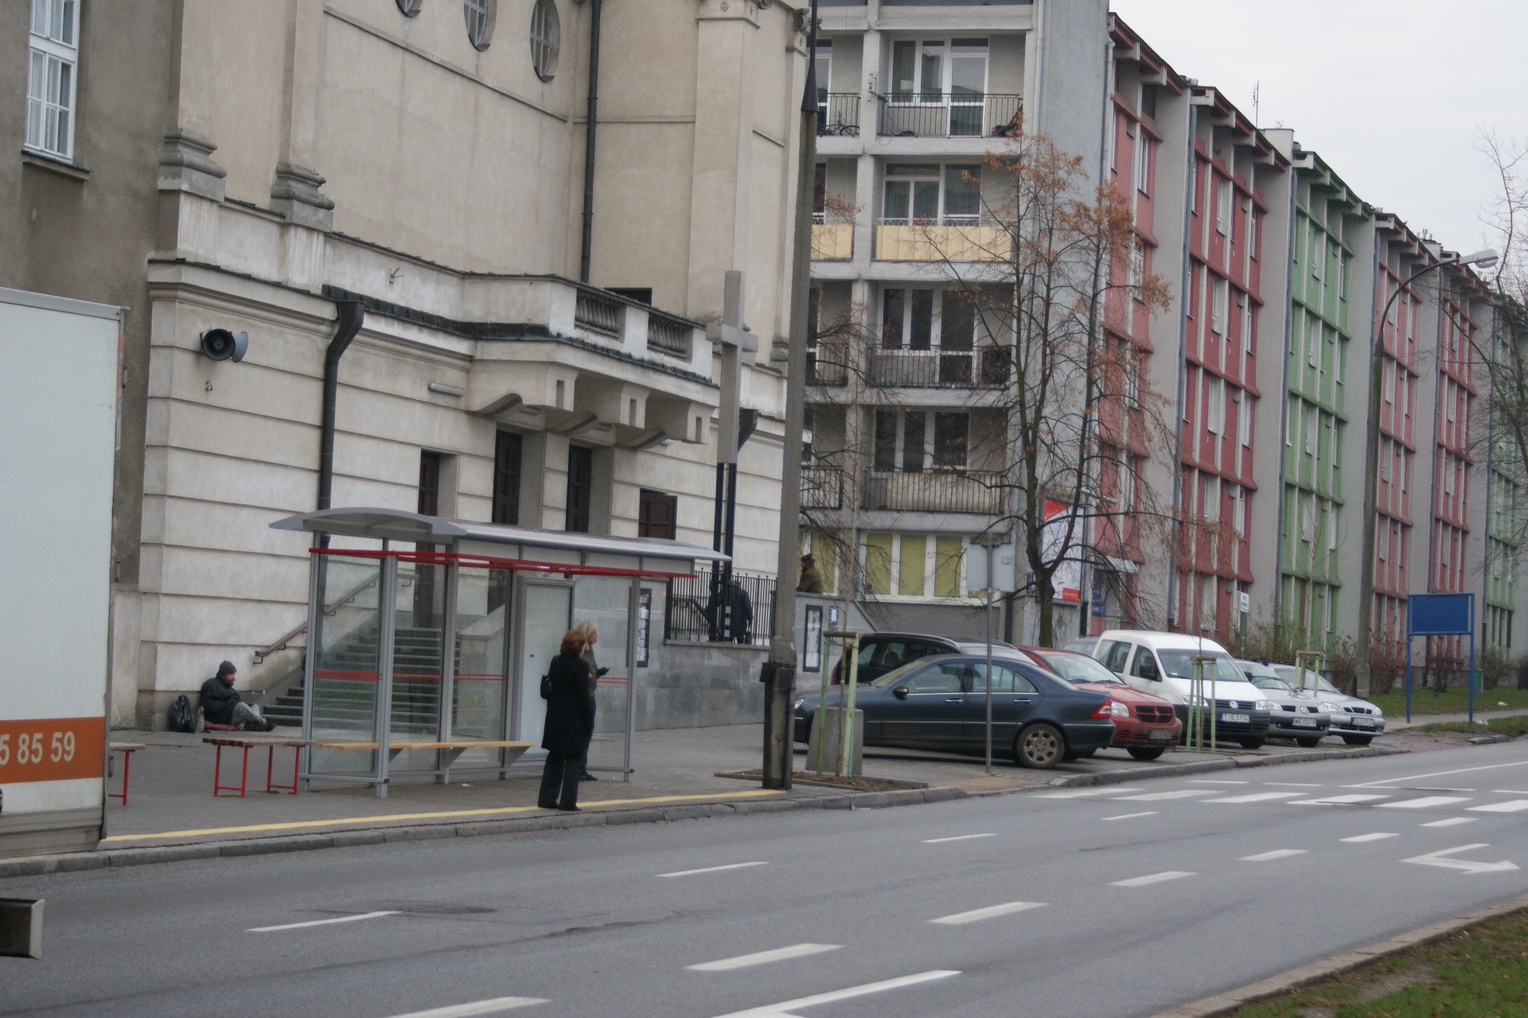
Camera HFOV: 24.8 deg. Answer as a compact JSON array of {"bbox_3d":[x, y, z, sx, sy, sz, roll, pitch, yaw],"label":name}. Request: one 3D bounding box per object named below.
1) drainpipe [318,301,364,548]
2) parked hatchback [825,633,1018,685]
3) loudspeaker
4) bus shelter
[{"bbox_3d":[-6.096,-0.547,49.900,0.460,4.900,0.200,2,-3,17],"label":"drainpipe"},{"bbox_3d":[2.870,2.630,49.000,1.770,1.620,4.350,4,-3,-39],"label":"parked hatchback"},{"bbox_3d":[-7.101,-2.153,45.800,0.620,0.440,0.500,3,-2,-15],"label":"loudspeaker"},{"bbox_3d":[-2.545,1.513,35.756,2.054,2.719,6.826,2,-3,20],"label":"bus shelter"}]

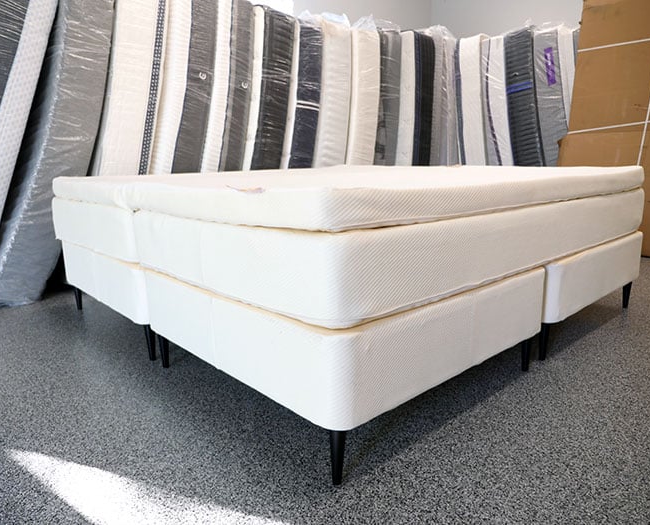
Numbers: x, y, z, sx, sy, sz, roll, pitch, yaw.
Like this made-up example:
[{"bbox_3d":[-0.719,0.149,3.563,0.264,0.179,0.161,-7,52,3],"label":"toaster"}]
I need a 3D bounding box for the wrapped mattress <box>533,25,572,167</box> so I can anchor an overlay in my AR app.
[{"bbox_3d":[2.707,-1.463,5.380,0.800,2.000,0.235,-12,7,-41],"label":"wrapped mattress"}]

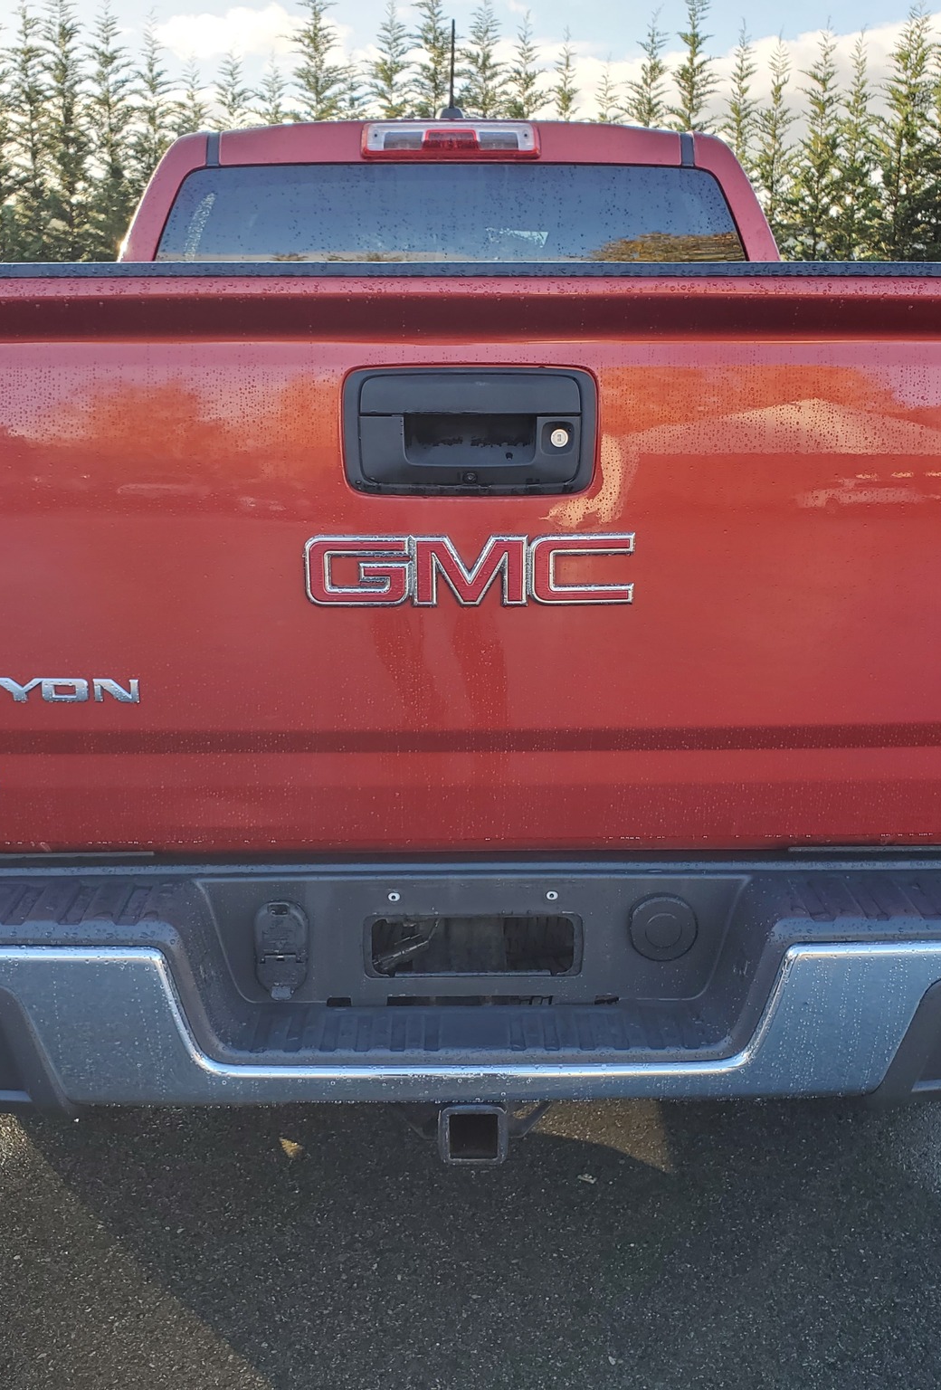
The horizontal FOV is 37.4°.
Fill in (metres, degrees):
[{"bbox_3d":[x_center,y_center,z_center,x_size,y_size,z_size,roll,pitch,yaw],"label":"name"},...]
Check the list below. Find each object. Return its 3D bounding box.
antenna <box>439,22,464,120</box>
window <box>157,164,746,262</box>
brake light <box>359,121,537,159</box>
[{"bbox_3d":[-0.045,-1.399,3.163,0.055,0.235,0.130,0,15,-1],"label":"antenna"},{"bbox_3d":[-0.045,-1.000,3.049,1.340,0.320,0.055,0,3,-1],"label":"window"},{"bbox_3d":[-0.047,-1.209,3.033,0.390,0.073,0.050,0,15,-1],"label":"brake light"}]

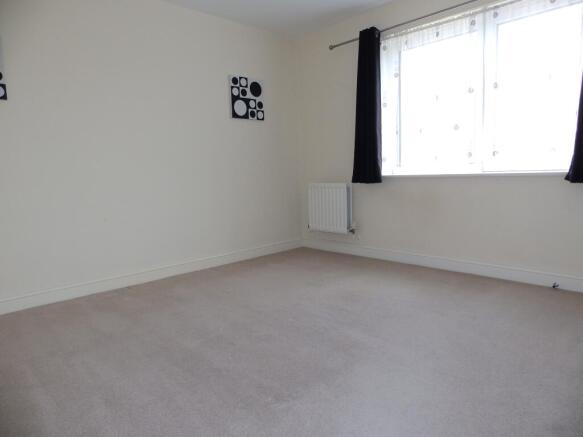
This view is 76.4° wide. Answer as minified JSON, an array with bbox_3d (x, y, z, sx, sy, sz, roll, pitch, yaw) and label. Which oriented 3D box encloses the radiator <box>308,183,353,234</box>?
[{"bbox_3d":[0.411,-0.114,3.897,0.488,0.514,0.105,5,10,44],"label":"radiator"}]

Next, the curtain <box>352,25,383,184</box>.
[{"bbox_3d":[0.701,-1.020,3.450,0.250,1.378,0.130,5,10,44],"label":"curtain"}]

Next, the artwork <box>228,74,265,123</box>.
[{"bbox_3d":[-0.437,-1.185,3.690,0.394,0.399,0.040,-9,10,-41],"label":"artwork"}]

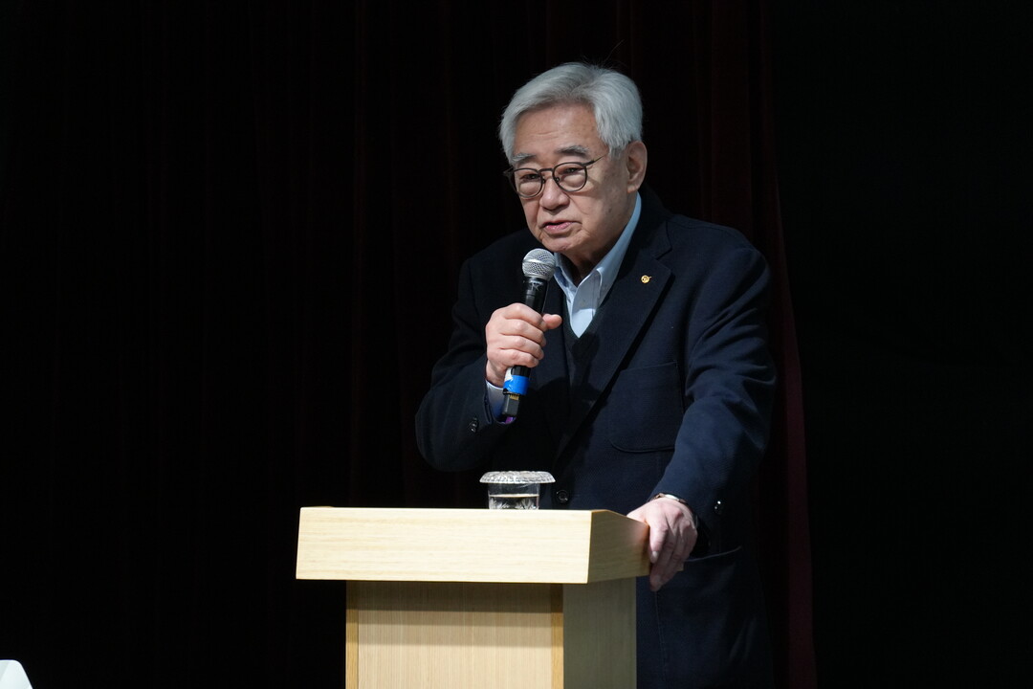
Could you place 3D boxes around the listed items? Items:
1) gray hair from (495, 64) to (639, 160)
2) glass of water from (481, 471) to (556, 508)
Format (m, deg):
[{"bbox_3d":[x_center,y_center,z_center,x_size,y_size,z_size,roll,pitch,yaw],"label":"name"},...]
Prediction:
[{"bbox_3d":[0.078,-0.305,10.370,0.185,0.175,0.215,-8,8,34],"label":"gray hair"},{"bbox_3d":[0.002,0.223,10.101,0.105,0.094,0.105,0,1,0],"label":"glass of water"}]

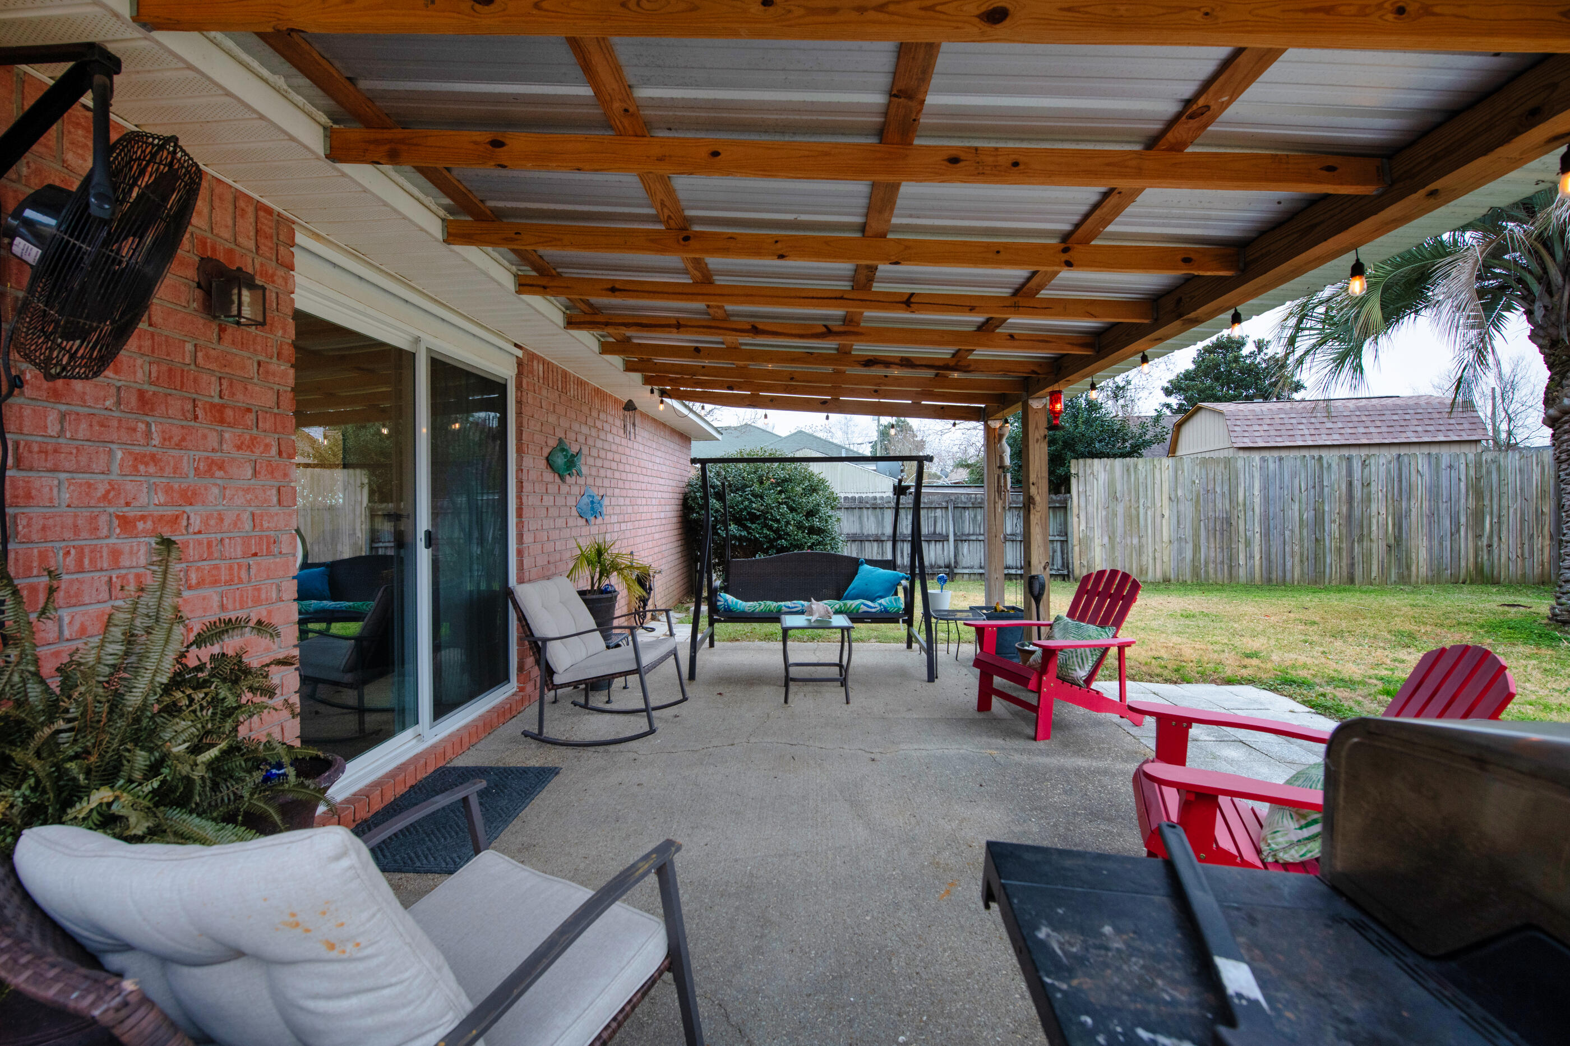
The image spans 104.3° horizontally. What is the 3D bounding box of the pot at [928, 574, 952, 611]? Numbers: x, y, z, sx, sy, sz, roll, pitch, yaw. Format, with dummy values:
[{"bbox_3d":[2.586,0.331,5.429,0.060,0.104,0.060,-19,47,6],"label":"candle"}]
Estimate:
[{"bbox_3d":[1.296,0.572,5.080,0.195,0.310,0.195,0,2,2],"label":"pot"}]

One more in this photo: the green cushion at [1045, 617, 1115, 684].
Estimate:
[{"bbox_3d":[1.694,0.746,3.635,0.150,0.410,0.430,35,-7,-13],"label":"green cushion"}]

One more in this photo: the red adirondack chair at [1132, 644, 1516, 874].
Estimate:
[{"bbox_3d":[1.547,0.782,1.849,0.850,0.900,0.740,1,2,25],"label":"red adirondack chair"}]

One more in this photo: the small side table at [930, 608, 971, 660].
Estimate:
[{"bbox_3d":[1.334,0.923,5.058,0.400,0.420,0.400,0,2,2],"label":"small side table"}]

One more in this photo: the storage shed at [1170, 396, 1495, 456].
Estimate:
[{"bbox_3d":[10.697,-0.855,12.382,4.400,3.230,2.400,0,2,7],"label":"storage shed"}]

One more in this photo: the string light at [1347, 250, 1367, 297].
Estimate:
[{"bbox_3d":[1.849,-0.806,1.970,0.056,0.148,0.056,1,2,43],"label":"string light"}]

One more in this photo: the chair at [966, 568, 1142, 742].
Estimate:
[{"bbox_3d":[1.647,0.731,3.658,0.850,0.900,0.740,-1,2,-15],"label":"chair"}]

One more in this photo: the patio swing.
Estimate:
[{"bbox_3d":[0.211,0.285,4.970,1.970,1.710,1.100,0,2,2],"label":"patio swing"}]

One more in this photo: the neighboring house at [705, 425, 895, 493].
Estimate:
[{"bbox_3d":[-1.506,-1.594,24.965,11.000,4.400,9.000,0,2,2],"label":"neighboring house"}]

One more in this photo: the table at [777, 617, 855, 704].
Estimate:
[{"bbox_3d":[0.221,0.912,4.187,0.470,0.500,0.470,0,2,2],"label":"table"}]

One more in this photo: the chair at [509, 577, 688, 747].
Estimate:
[{"bbox_3d":[-1.027,0.753,3.452,0.800,0.860,0.600,0,2,10],"label":"chair"}]

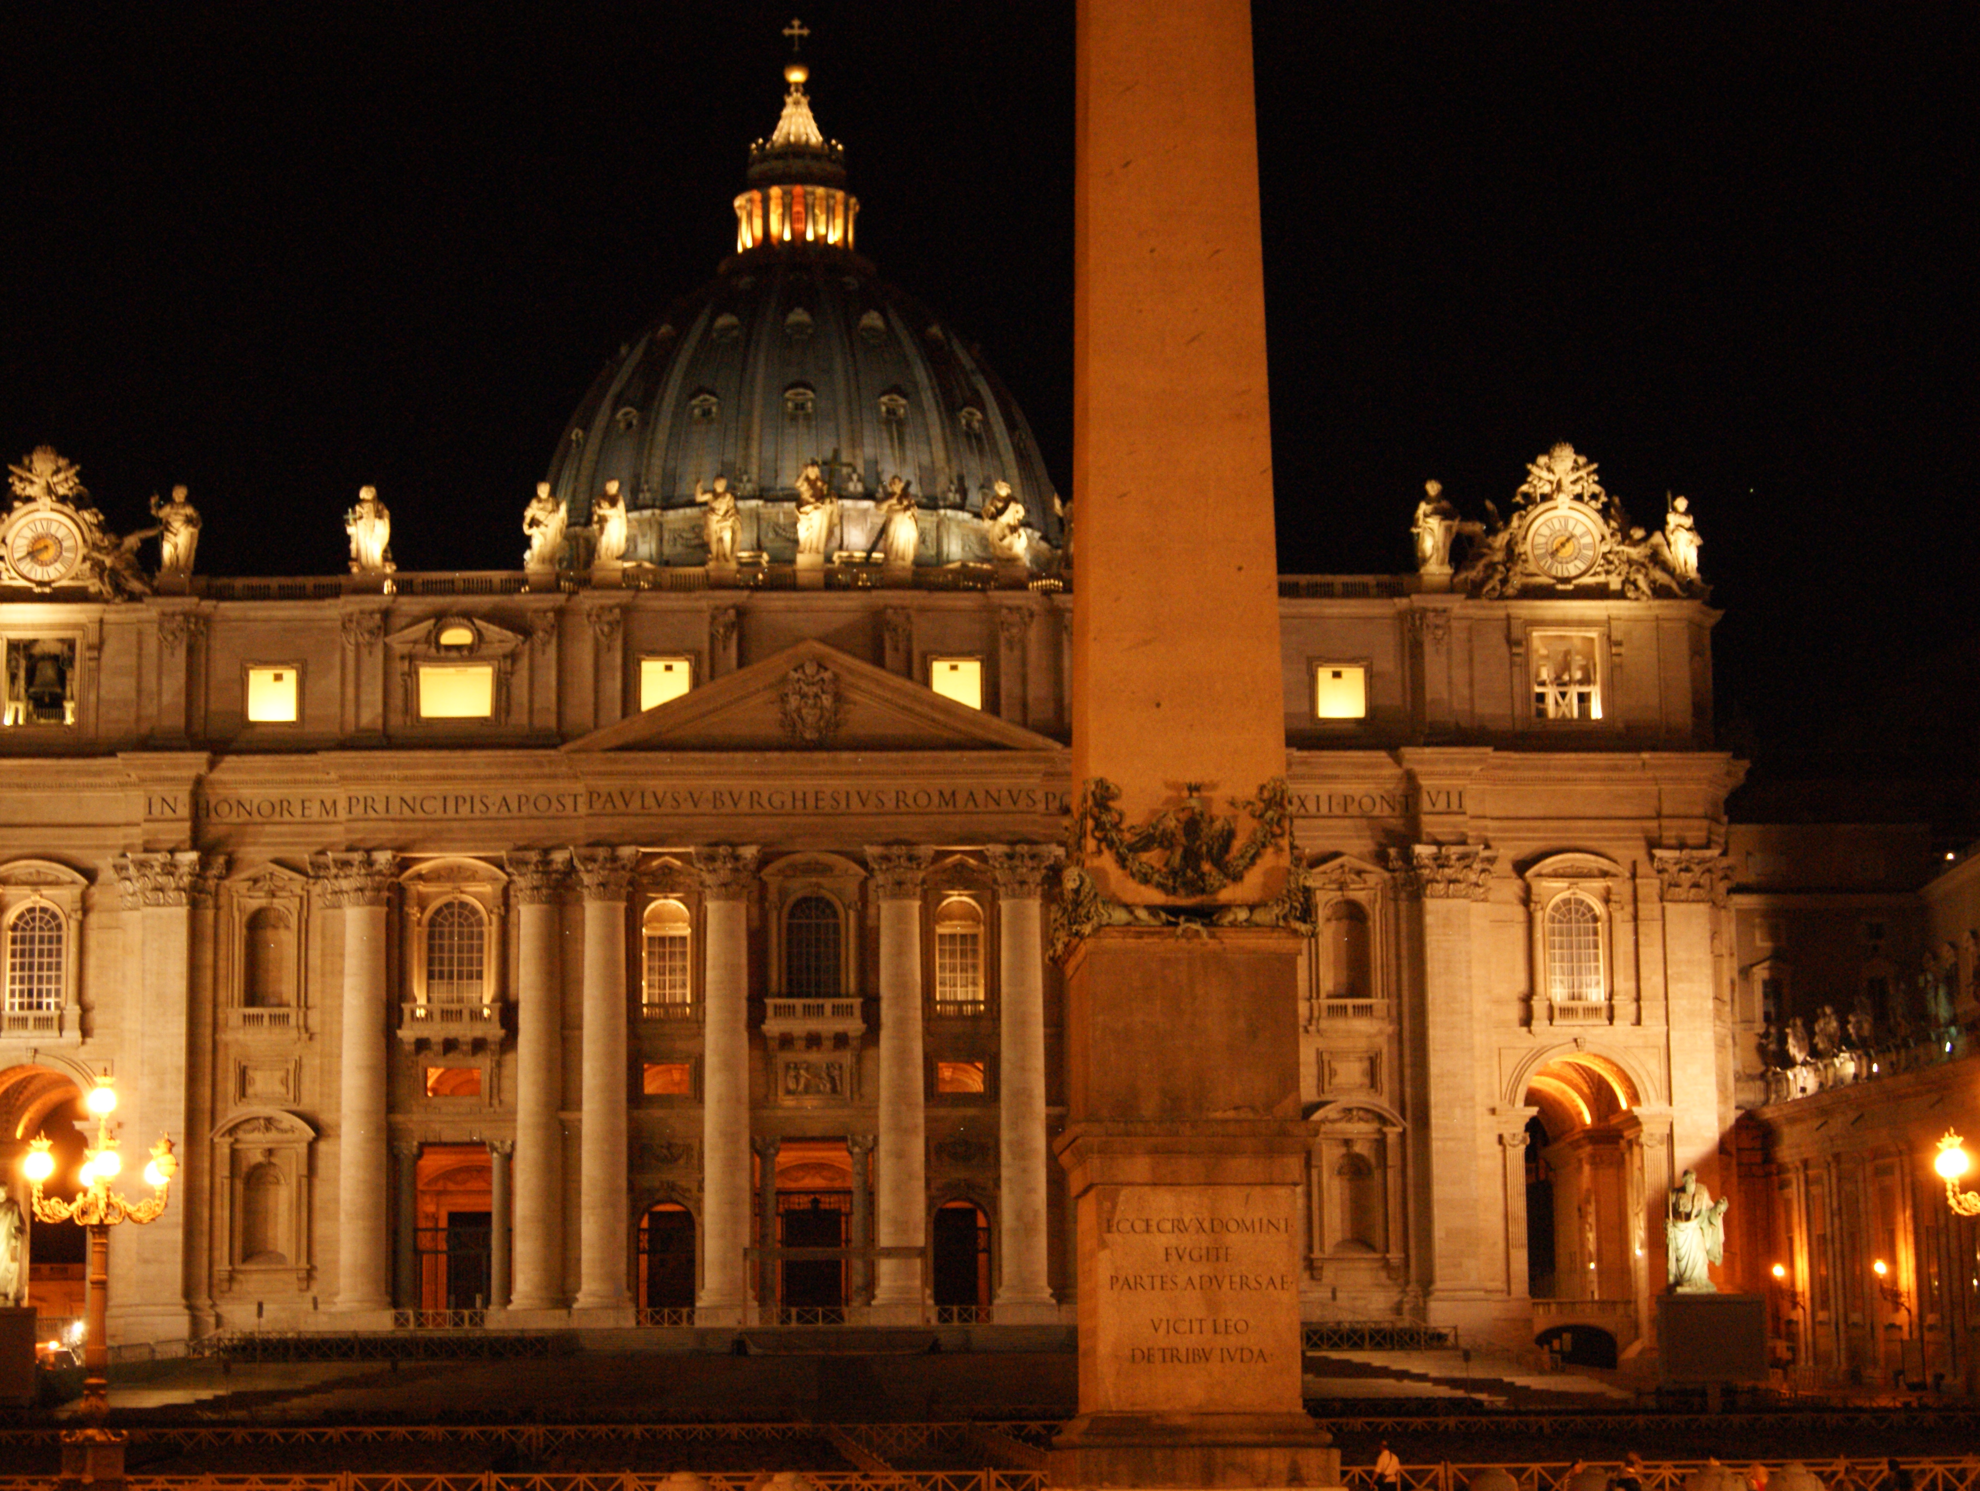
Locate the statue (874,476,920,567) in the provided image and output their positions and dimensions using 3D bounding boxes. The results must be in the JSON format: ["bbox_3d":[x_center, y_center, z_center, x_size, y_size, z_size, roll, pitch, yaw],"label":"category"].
[{"bbox_3d":[-5.775,-14.138,234.538,2.640,5.618,2.000,0,-10,-3],"label":"statue"}]

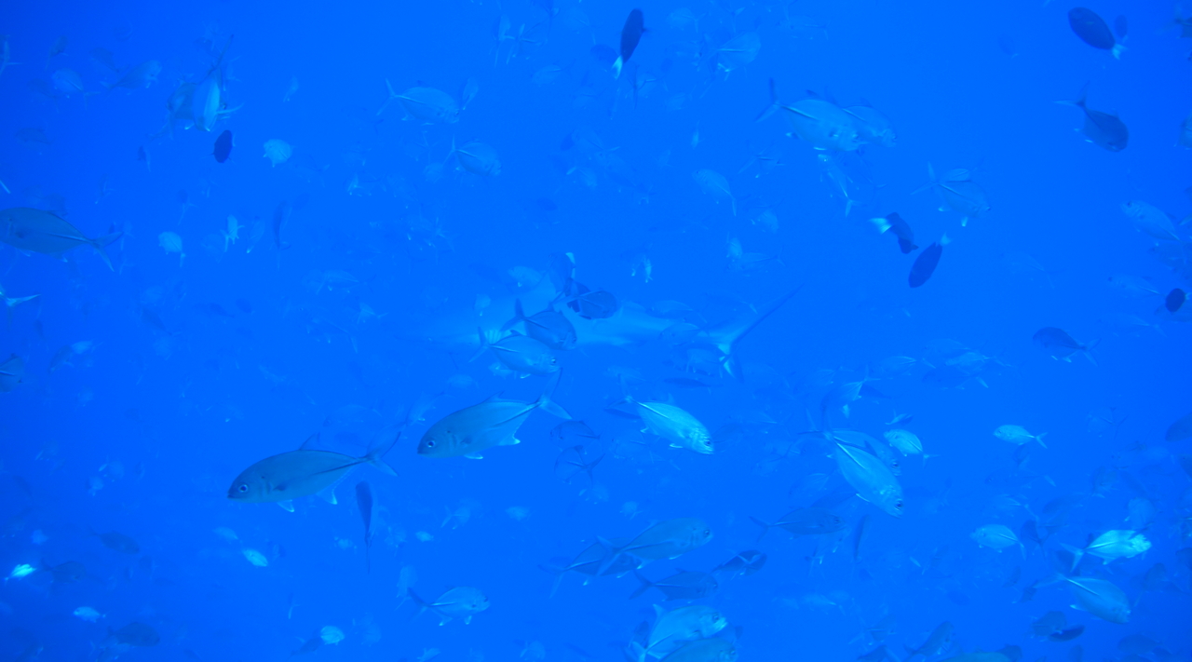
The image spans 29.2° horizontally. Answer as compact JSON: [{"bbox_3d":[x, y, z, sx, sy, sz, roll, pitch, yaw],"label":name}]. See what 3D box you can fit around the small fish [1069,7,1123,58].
[{"bbox_3d":[1.921,-1.148,8.800,0.260,0.125,0.045,35,4,6],"label":"small fish"}]

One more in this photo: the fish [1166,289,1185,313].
[{"bbox_3d":[3.355,-0.178,13.200,0.080,0.160,0.280,9,14,37],"label":"fish"}]

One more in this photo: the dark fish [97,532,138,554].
[{"bbox_3d":[-2.931,1.301,14.000,0.310,0.110,0.055,19,8,-6],"label":"dark fish"}]

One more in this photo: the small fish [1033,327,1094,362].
[{"bbox_3d":[2.315,0.069,11.300,0.420,0.160,0.070,10,14,31],"label":"small fish"}]

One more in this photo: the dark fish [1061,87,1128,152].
[{"bbox_3d":[2.060,-0.862,9.400,0.080,0.185,0.520,0,-26,39],"label":"dark fish"}]

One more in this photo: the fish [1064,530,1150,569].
[{"bbox_3d":[2.581,1.107,11.500,0.500,0.180,0.080,-6,1,-13],"label":"fish"}]

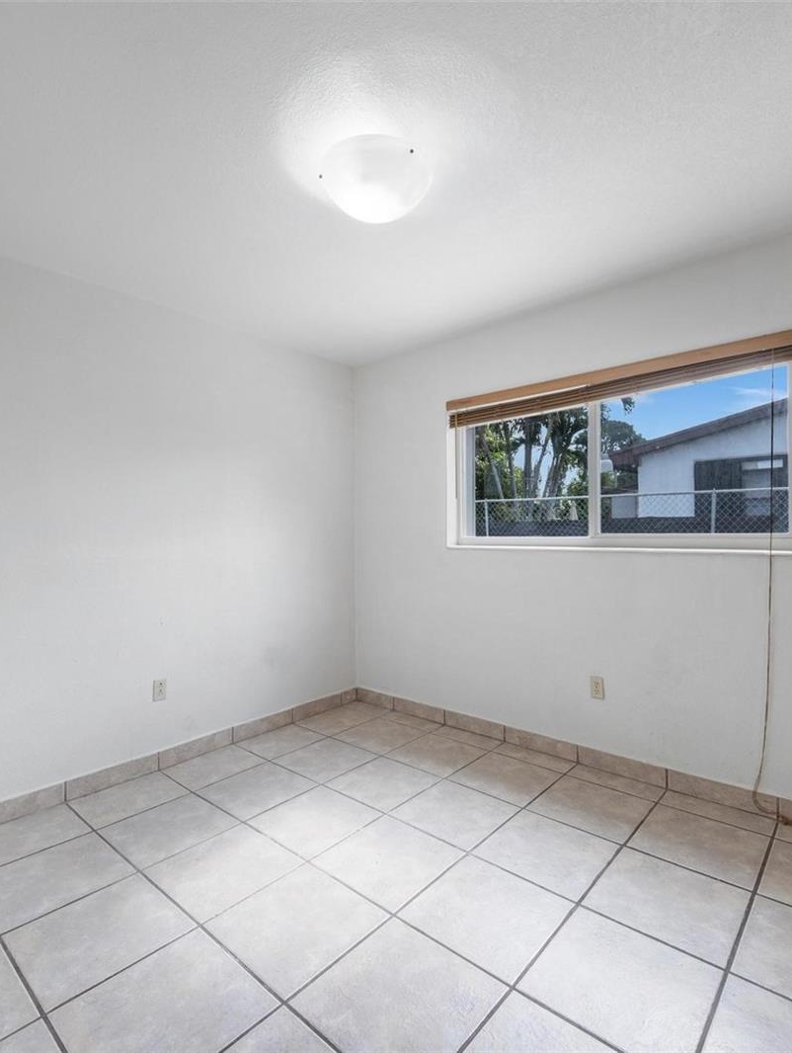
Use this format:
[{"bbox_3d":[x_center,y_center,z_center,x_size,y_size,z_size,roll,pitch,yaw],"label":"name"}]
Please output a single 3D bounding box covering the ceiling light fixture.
[{"bbox_3d":[-0.069,-1.105,1.730,0.365,0.150,0.365,0,0,0],"label":"ceiling light fixture"}]

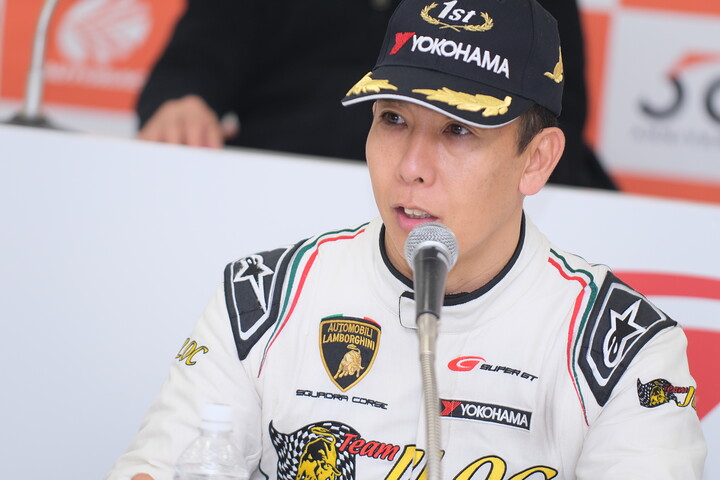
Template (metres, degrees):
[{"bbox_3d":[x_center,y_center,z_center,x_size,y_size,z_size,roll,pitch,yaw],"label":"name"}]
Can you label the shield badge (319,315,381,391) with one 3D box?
[{"bbox_3d":[-0.011,0.109,4.900,0.063,0.075,0.005,5,-7,18],"label":"shield badge"}]

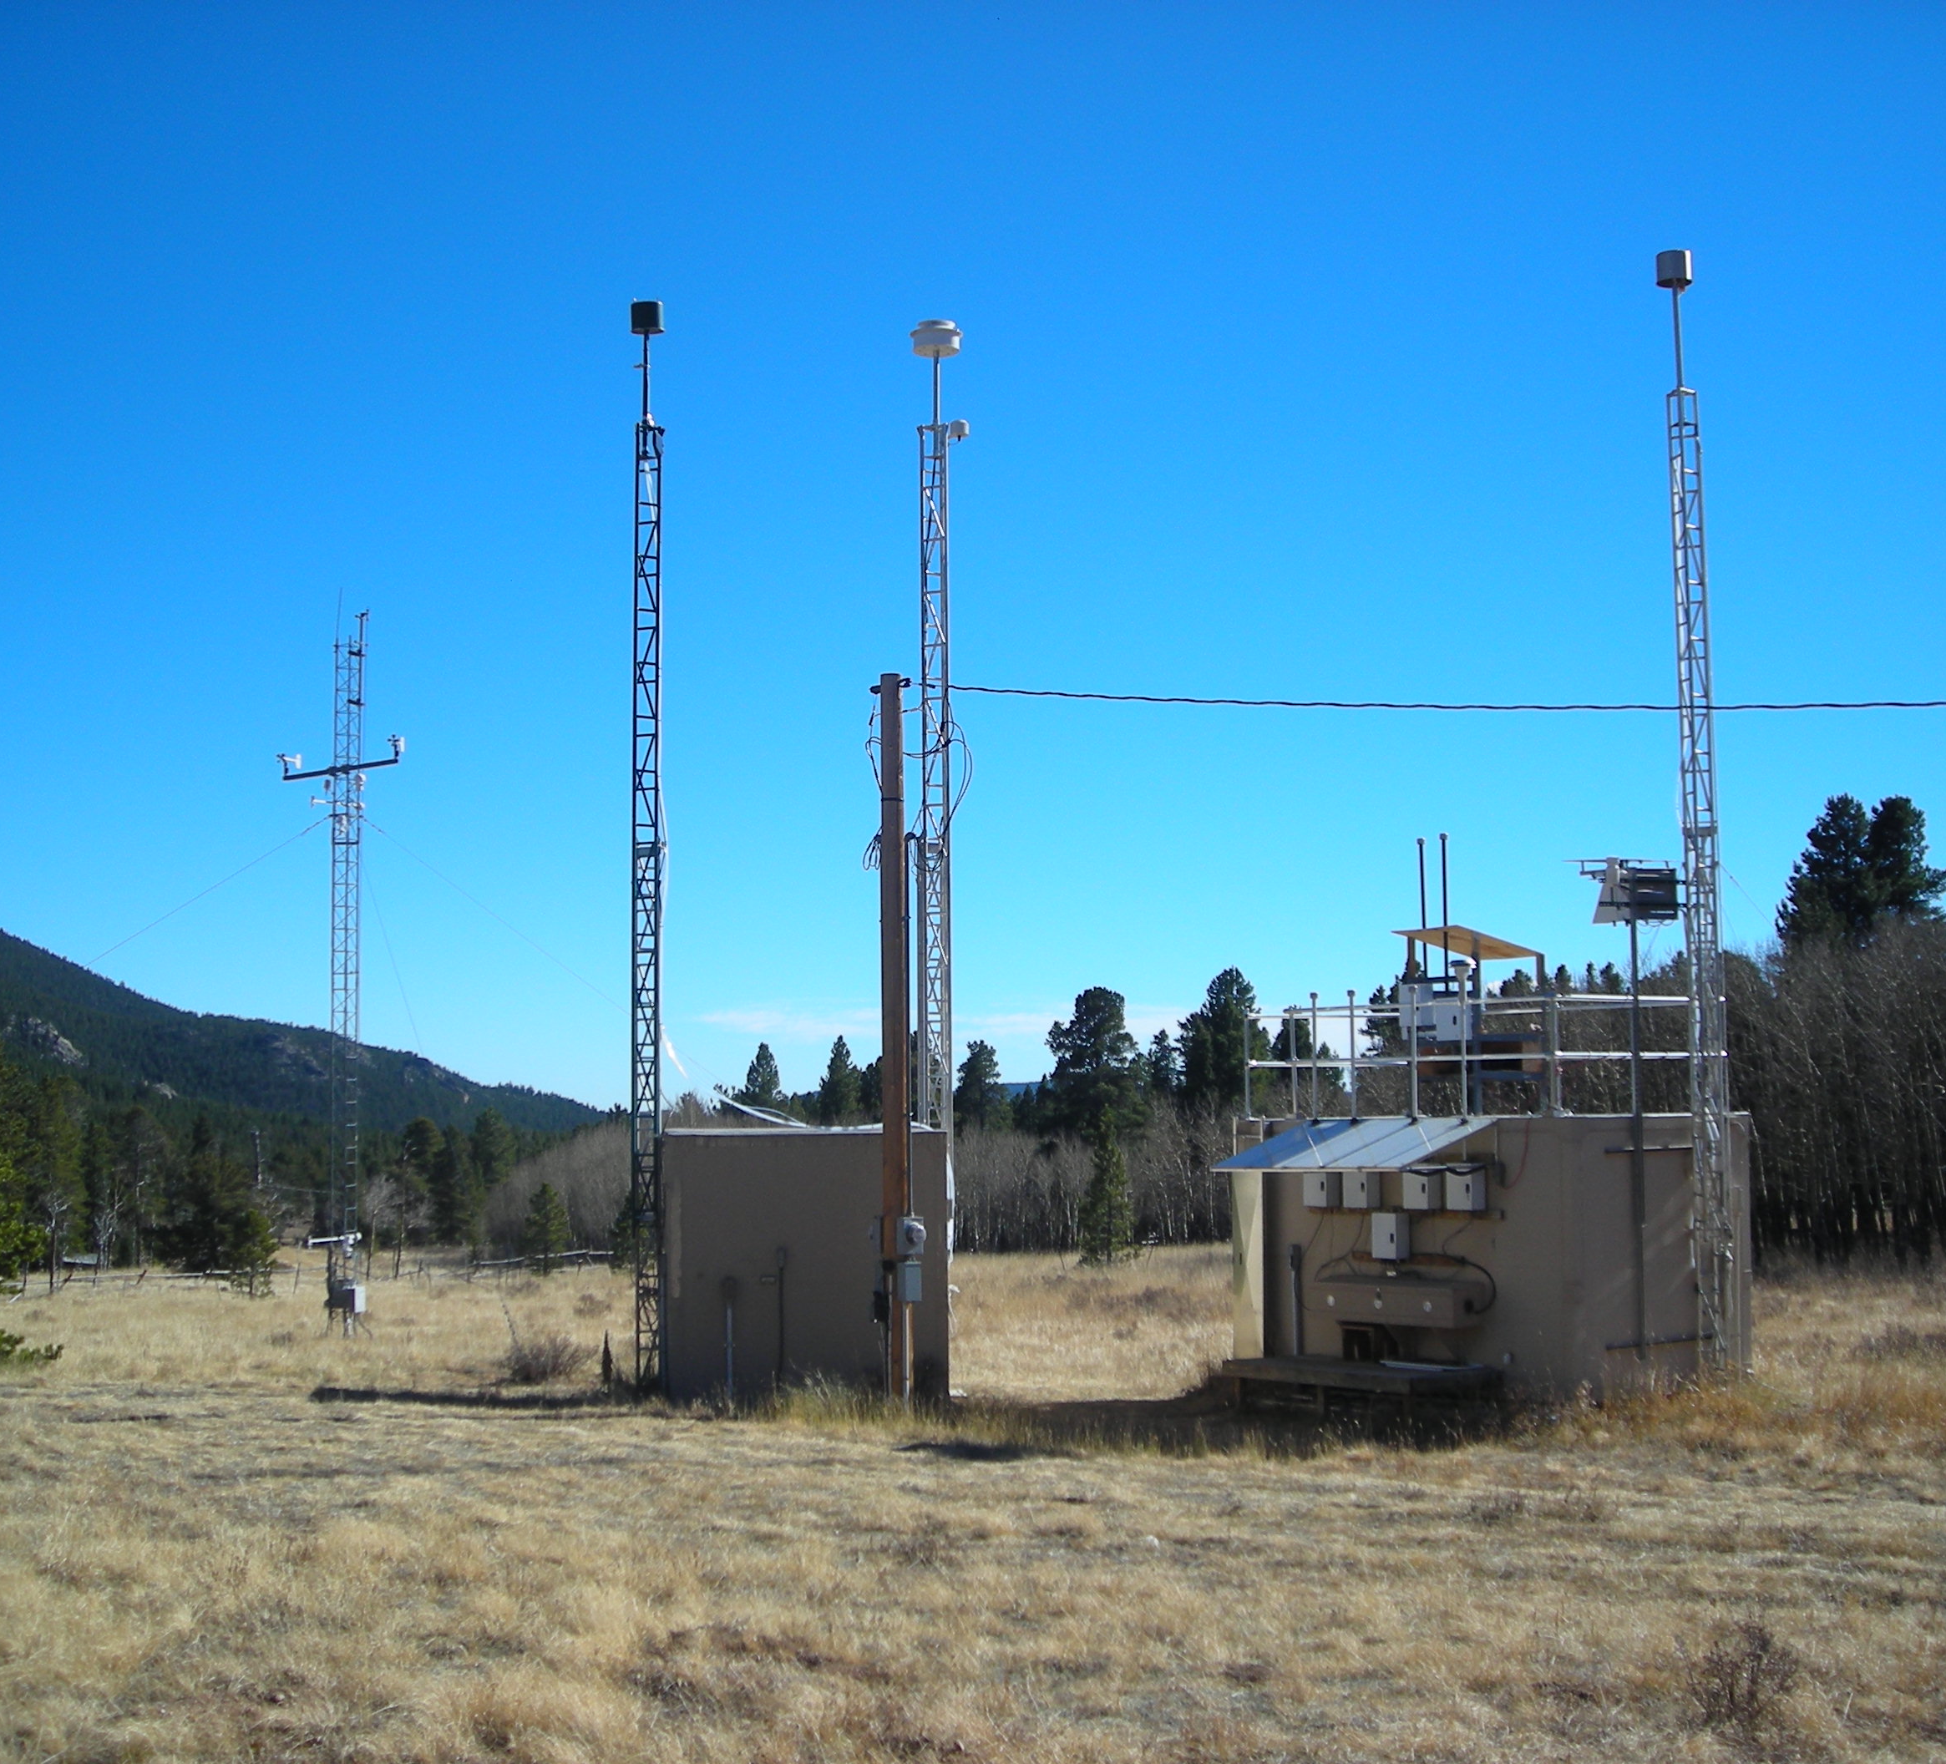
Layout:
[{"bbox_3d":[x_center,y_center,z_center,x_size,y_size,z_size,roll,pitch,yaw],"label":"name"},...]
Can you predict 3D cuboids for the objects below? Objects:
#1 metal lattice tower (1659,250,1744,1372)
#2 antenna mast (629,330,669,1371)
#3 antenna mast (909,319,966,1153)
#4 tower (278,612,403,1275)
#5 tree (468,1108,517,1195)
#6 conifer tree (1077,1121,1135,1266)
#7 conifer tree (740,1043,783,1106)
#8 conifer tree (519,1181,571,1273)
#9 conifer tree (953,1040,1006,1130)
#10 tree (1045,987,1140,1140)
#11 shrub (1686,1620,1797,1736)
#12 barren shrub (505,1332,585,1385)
[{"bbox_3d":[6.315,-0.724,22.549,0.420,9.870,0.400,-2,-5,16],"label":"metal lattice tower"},{"bbox_3d":[-2.996,-0.419,23.857,0.340,10.140,0.340,-1,-5,0],"label":"antenna mast"},{"bbox_3d":[-0.322,-0.349,23.853,0.500,9.950,0.460,0,-5,-1],"label":"antenna mast"},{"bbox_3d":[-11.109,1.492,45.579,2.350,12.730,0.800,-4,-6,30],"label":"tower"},{"bbox_3d":[-25.258,15.497,135.323,2.800,7.180,2.800,-1,-5,0],"label":"tree"},{"bbox_3d":[4.103,9.570,80.211,1.800,4.680,1.800,-1,-5,0],"label":"conifer tree"},{"bbox_3d":[-12.692,15.532,155.526,3.000,11.680,3.000,-1,-5,0],"label":"conifer tree"},{"bbox_3d":[-13.252,10.733,80.126,1.650,2.800,1.650,-1,-5,0],"label":"conifer tree"},{"bbox_3d":[0.331,13.461,134.332,3.200,10.560,3.200,-1,-5,0],"label":"conifer tree"},{"bbox_3d":[6.686,12.977,145.633,5.400,14.040,5.200,-1,-5,0],"label":"tree"},{"bbox_3d":[2.231,2.303,7.509,0.320,0.310,0.310,-2,-5,16],"label":"shrub"},{"bbox_3d":[-4.103,4.553,24.751,0.780,0.490,0.720,0,-5,-9],"label":"barren shrub"}]

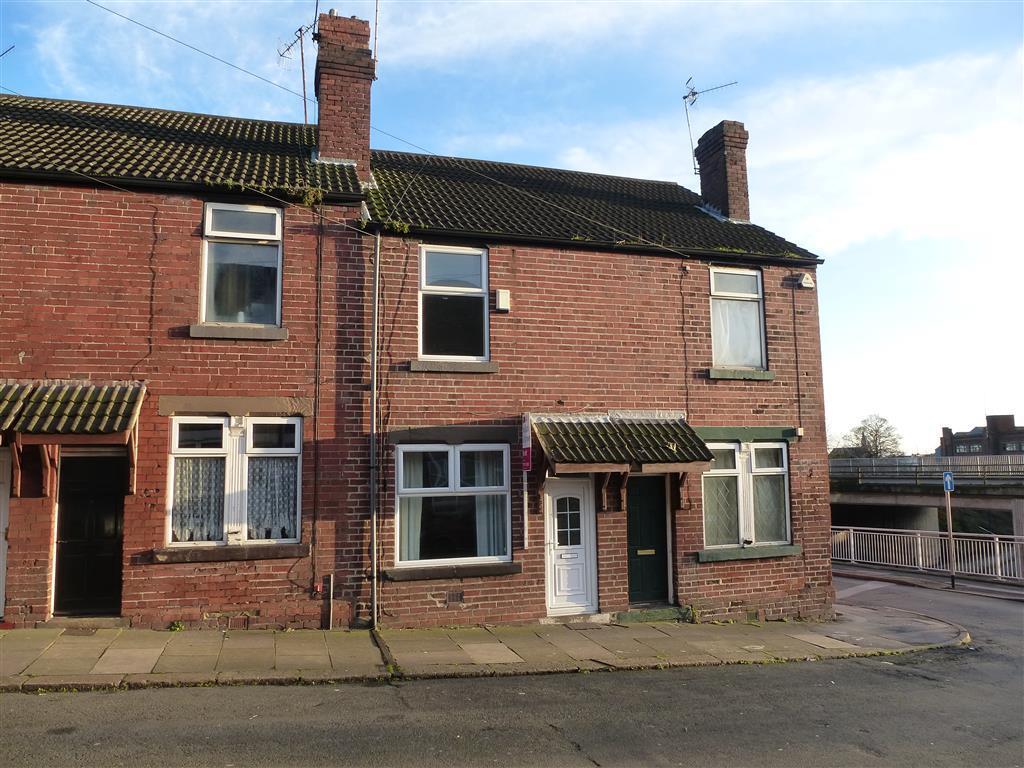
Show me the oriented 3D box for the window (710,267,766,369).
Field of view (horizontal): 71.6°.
[{"bbox_3d":[3.657,-1.043,11.506,0.972,1.637,0.086,1,-6,-16],"label":"window"}]

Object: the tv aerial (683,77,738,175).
[{"bbox_3d":[4.015,-5.269,14.284,1.057,2.028,0.401,-2,-6,16],"label":"tv aerial"}]

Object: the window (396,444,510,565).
[{"bbox_3d":[-0.798,1.675,9.905,1.602,1.627,0.086,1,-6,-16],"label":"window"}]

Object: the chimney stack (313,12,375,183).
[{"bbox_3d":[-2.798,-4.613,11.999,0.907,2.776,0.955,1,-6,-14],"label":"chimney stack"}]

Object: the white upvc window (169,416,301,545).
[{"bbox_3d":[-3.573,1.255,9.236,1.595,1.620,0.096,1,-6,-13],"label":"white upvc window"}]

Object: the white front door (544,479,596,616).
[{"bbox_3d":[0.862,2.347,10.325,0.790,1.955,0.076,1,-6,-16],"label":"white front door"}]

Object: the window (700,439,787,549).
[{"bbox_3d":[3.700,1.747,11.245,1.554,1.611,0.096,1,-6,-16],"label":"window"}]

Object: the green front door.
[{"bbox_3d":[2.056,2.365,10.792,0.726,1.917,0.048,1,-6,-16],"label":"green front door"}]

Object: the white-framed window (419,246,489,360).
[{"bbox_3d":[-0.833,-1.147,10.177,0.995,1.632,0.086,1,-6,-16],"label":"white-framed window"}]

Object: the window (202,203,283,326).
[{"bbox_3d":[-3.591,-1.575,9.507,0.977,1.633,0.086,1,-6,-13],"label":"window"}]

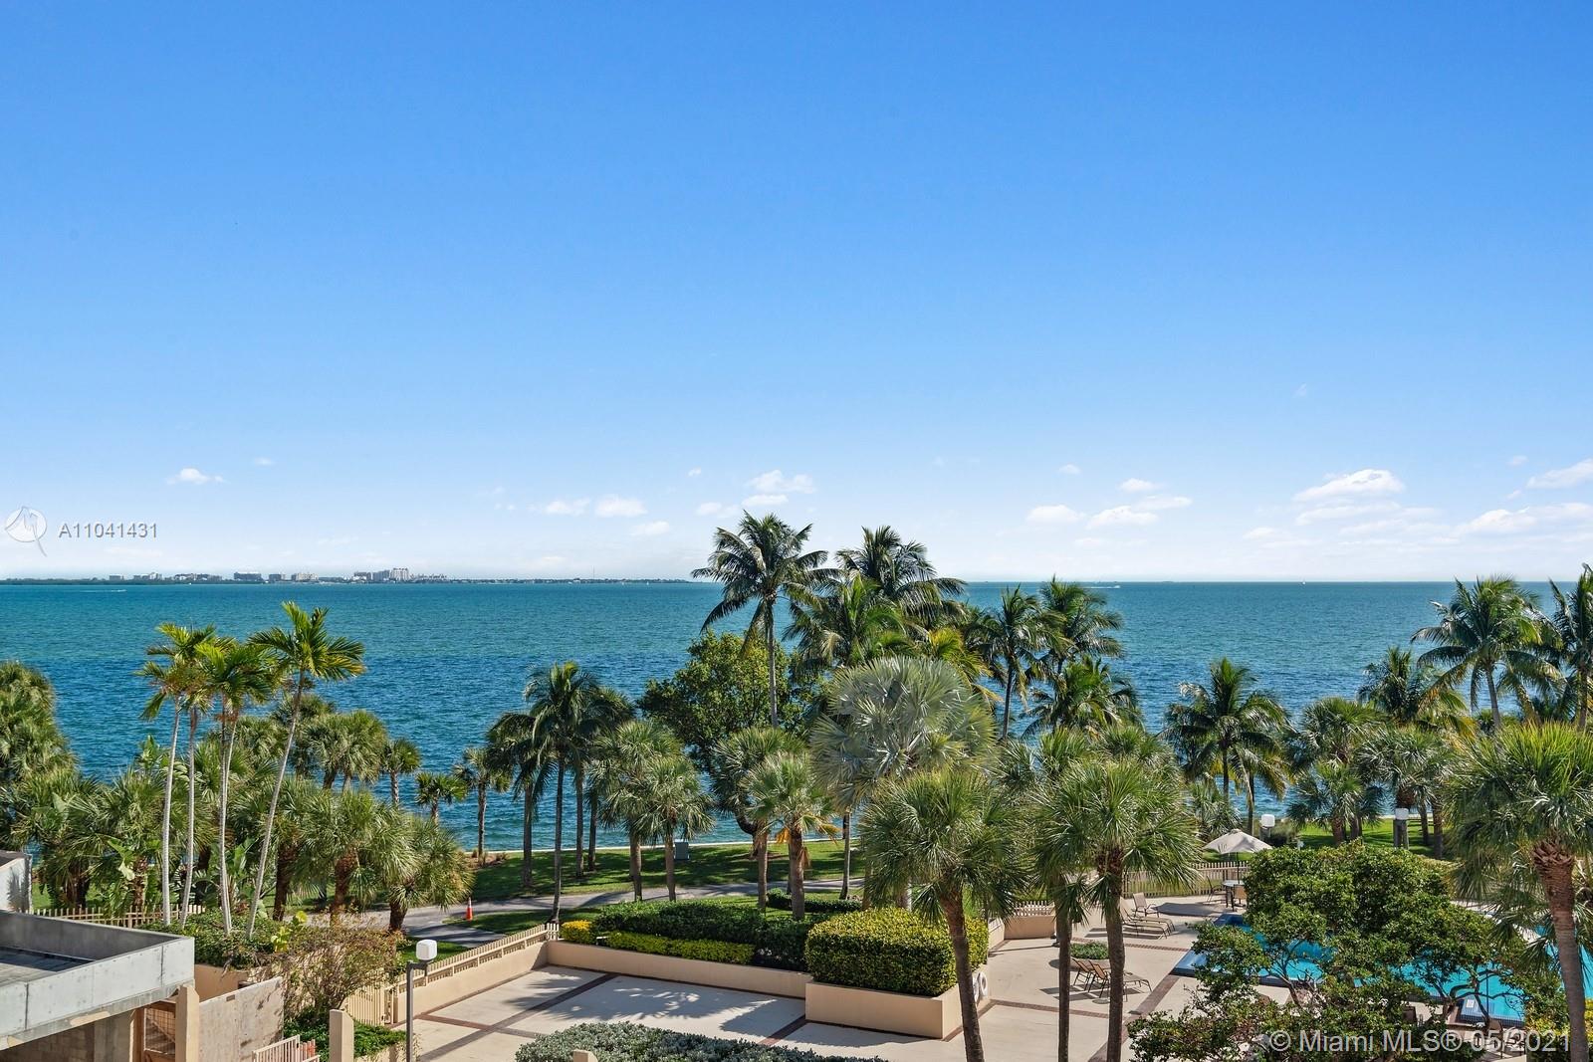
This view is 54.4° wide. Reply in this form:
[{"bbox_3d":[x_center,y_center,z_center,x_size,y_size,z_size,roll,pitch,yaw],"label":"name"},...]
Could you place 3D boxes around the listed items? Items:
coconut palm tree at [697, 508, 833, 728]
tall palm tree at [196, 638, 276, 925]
[{"bbox_3d":[-1.330,6.763,60.418,5.438,15.043,5.438,0,-2,-1],"label":"coconut palm tree"},{"bbox_3d":[-16.835,8.176,46.256,2.470,9.900,2.600,0,-2,0],"label":"tall palm tree"}]

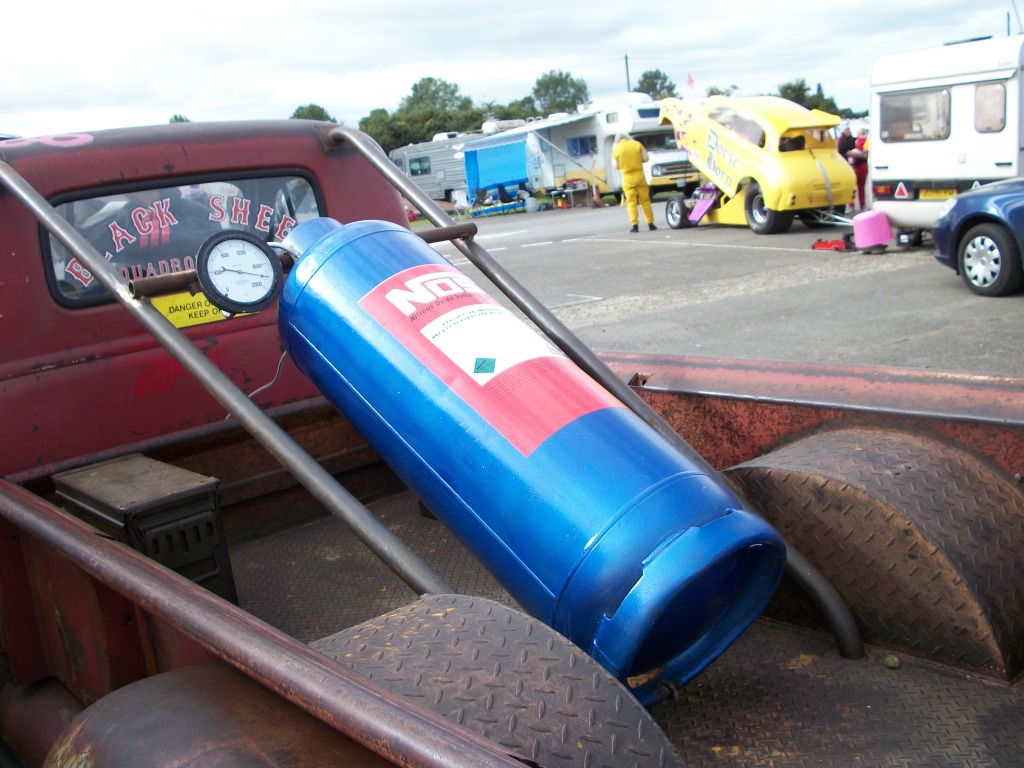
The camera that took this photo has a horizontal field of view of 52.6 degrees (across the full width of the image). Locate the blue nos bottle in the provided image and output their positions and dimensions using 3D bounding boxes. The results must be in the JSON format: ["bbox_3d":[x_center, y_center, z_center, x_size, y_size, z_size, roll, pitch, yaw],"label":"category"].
[{"bbox_3d":[-0.061,0.055,1.970,0.385,0.385,1.245,-16,42,-35],"label":"blue nos bottle"}]

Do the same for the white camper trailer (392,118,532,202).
[{"bbox_3d":[-1.526,-8.537,39.488,7.700,2.800,2.400,7,18,44],"label":"white camper trailer"}]

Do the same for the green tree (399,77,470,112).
[{"bbox_3d":[-6.650,-22.292,90.000,6.500,8.300,6.200,-5,13,0],"label":"green tree"}]

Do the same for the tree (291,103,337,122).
[{"bbox_3d":[-17.254,-20.755,90.000,5.000,7.200,5.000,-5,13,0],"label":"tree"}]

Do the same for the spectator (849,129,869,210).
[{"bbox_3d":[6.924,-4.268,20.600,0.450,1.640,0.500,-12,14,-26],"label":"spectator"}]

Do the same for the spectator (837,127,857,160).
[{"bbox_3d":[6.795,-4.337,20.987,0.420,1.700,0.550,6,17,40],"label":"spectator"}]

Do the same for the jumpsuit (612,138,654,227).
[{"bbox_3d":[2.215,-3.668,18.800,0.660,1.540,0.420,-4,13,7],"label":"jumpsuit"}]

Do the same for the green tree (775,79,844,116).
[{"bbox_3d":[33.043,-30.653,115.000,7.400,6.500,6.800,-5,13,0],"label":"green tree"}]

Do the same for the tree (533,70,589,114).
[{"bbox_3d":[4.216,-23.134,90.000,5.000,8.000,5.000,-5,13,0],"label":"tree"}]

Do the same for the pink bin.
[{"bbox_3d":[4.583,-1.963,13.200,0.470,0.460,0.470,-5,13,0],"label":"pink bin"}]

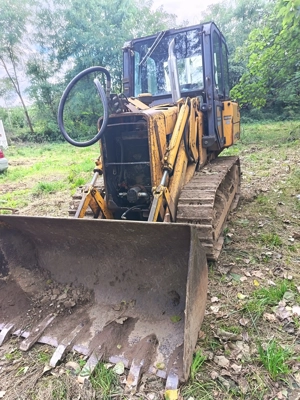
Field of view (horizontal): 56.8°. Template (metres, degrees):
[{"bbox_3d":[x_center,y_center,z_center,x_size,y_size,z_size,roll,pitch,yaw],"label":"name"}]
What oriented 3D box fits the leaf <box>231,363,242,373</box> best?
[{"bbox_3d":[0.594,1.148,1.895,0.072,0.018,0.042,0,17,17],"label":"leaf"}]

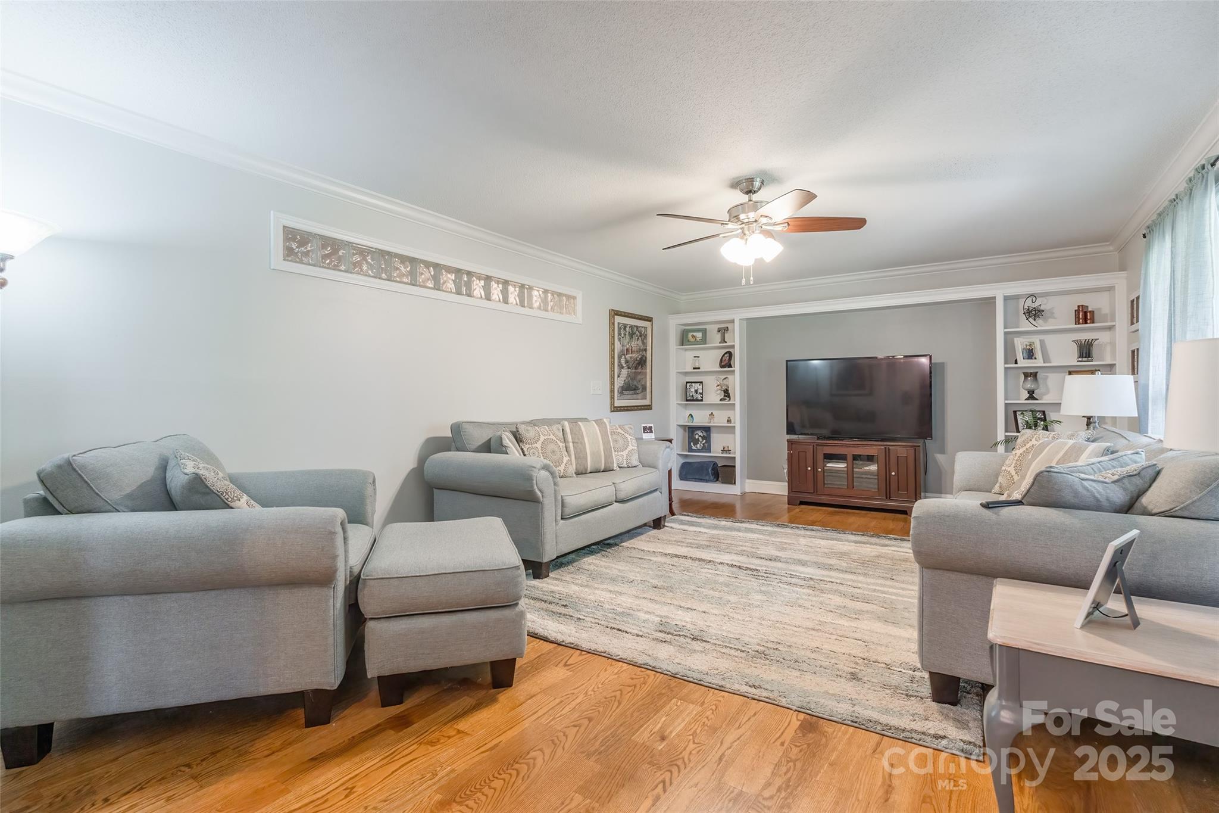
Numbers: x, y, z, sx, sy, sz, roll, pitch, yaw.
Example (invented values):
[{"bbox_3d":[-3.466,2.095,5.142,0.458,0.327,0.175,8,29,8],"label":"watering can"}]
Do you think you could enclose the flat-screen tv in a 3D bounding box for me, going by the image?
[{"bbox_3d":[2.491,-0.096,5.522,1.360,0.810,0.070,0,1,32],"label":"flat-screen tv"}]

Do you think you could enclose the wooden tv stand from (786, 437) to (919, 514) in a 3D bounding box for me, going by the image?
[{"bbox_3d":[2.497,0.690,5.556,1.220,0.680,0.440,0,1,32],"label":"wooden tv stand"}]

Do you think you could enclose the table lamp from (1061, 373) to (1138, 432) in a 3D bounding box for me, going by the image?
[{"bbox_3d":[3.393,0.107,3.751,0.410,0.660,0.410,-1,1,0],"label":"table lamp"}]

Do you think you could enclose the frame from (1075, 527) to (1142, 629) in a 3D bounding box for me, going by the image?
[{"bbox_3d":[1.208,0.412,1.295,0.235,0.208,0.090,-1,1,-35],"label":"frame"}]

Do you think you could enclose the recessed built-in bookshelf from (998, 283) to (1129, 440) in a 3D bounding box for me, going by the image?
[{"bbox_3d":[3.993,-0.021,4.847,0.880,2.090,0.300,0,1,32],"label":"recessed built-in bookshelf"}]

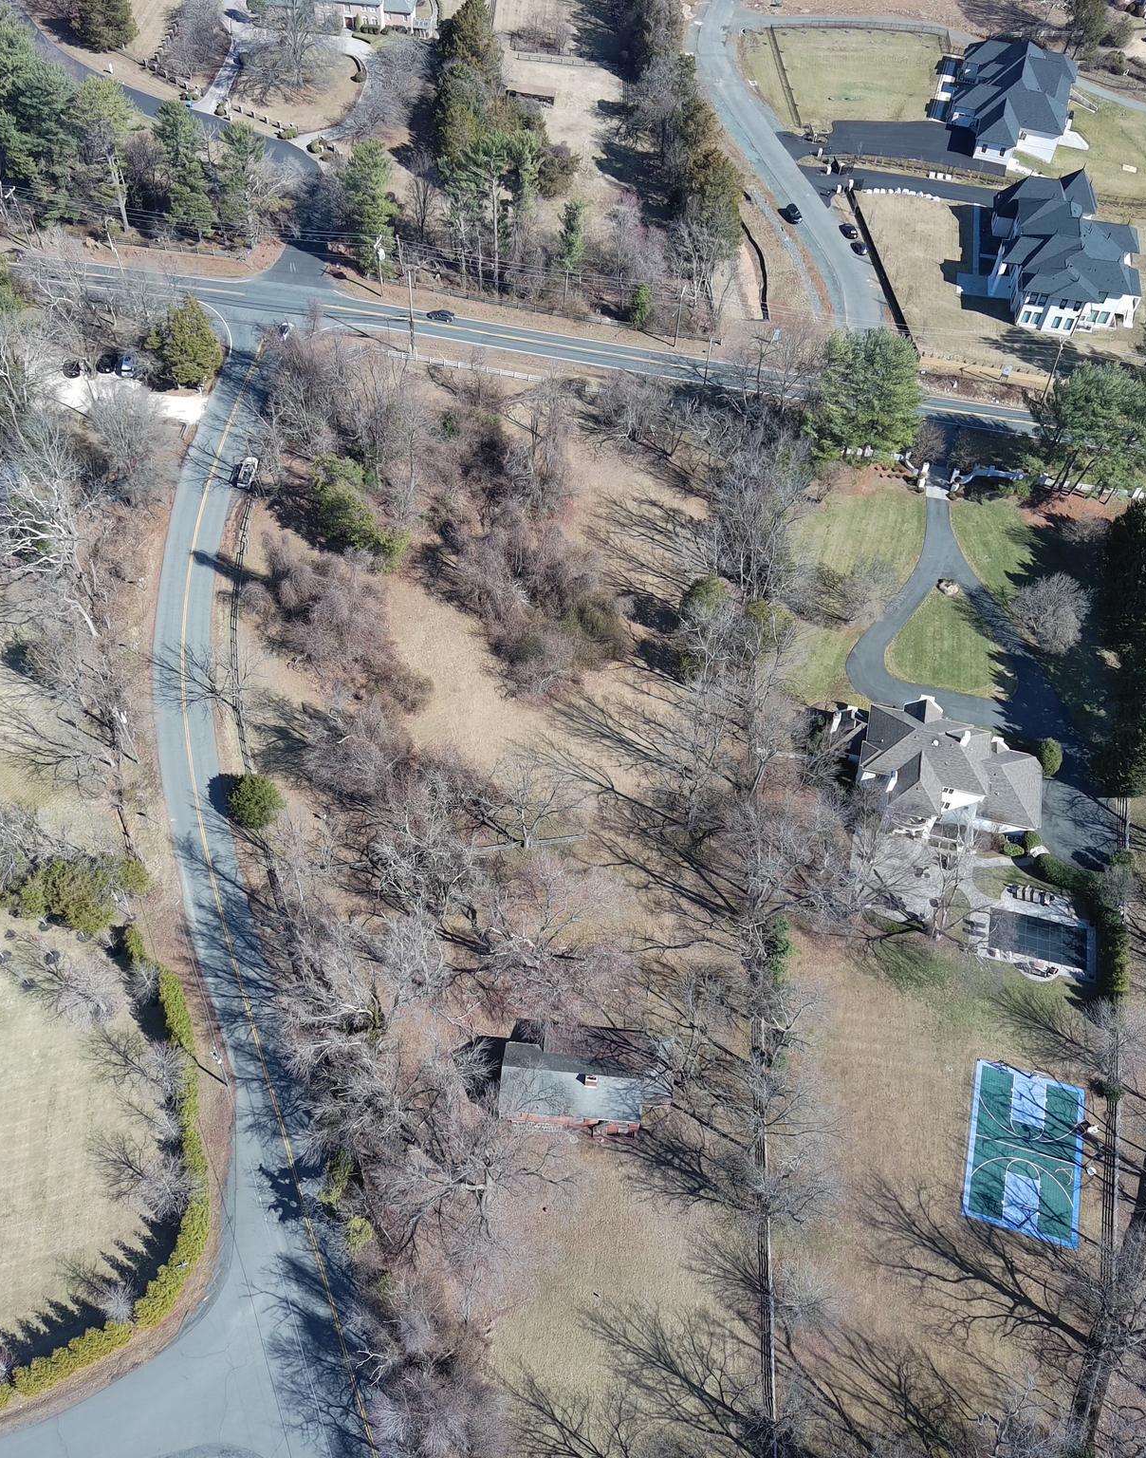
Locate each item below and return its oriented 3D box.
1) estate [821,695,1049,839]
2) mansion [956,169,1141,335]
[{"bbox_3d":[46.120,5.210,162.990,24.500,9.200,14.500,12,54,4],"label":"estate"},{"bbox_3d":[90.490,-85.820,232.500,21.000,11.500,28.000,15,54,7],"label":"mansion"}]

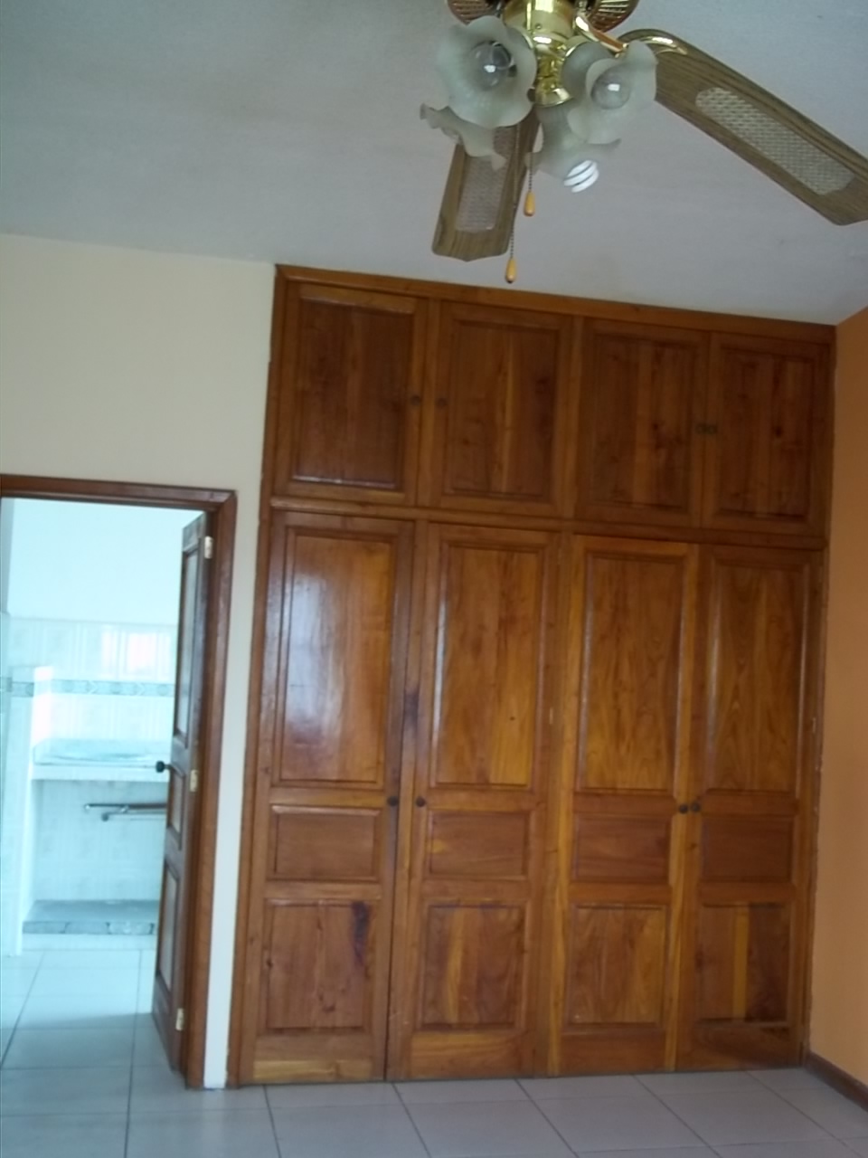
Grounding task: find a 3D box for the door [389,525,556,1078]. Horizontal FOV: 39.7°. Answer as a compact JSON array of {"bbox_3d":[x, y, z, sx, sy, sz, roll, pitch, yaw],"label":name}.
[{"bbox_3d":[0.147,0.791,4.329,0.525,1.951,0.040,4,-3,-12],"label":"door"}]

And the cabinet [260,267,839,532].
[{"bbox_3d":[0.426,-0.613,4.685,2.173,0.840,0.500,4,-3,-12],"label":"cabinet"}]

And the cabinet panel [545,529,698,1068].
[{"bbox_3d":[0.694,0.825,4.450,0.504,1.951,0.040,4,-3,-12],"label":"cabinet panel"}]

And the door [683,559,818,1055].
[{"bbox_3d":[1.189,0.856,4.560,0.496,1.951,0.040,4,-3,-12],"label":"door"}]

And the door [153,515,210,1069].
[{"bbox_3d":[-0.956,0.754,4.584,0.040,1.945,0.650,4,-3,-19],"label":"door"}]

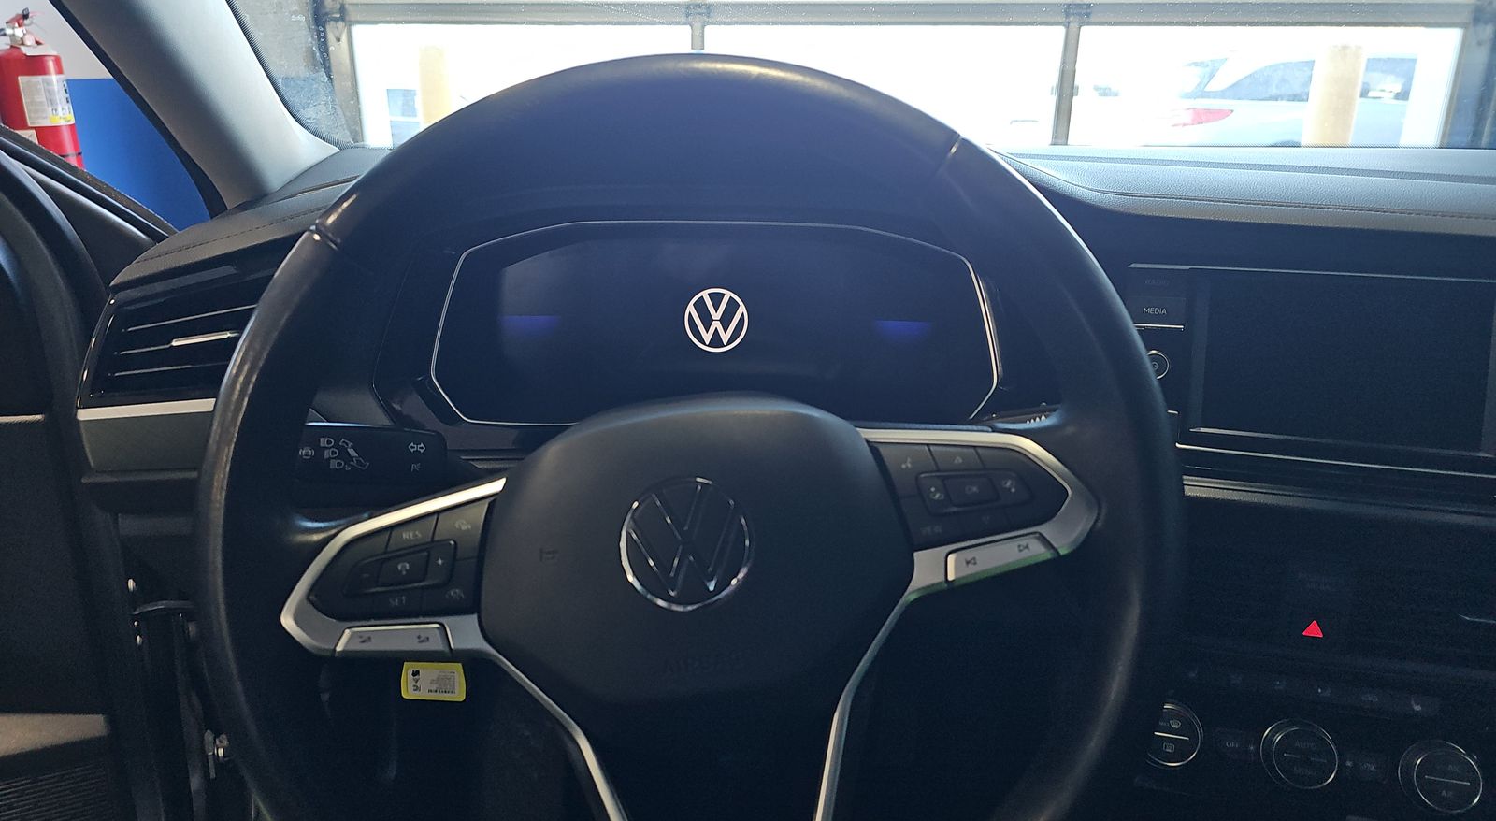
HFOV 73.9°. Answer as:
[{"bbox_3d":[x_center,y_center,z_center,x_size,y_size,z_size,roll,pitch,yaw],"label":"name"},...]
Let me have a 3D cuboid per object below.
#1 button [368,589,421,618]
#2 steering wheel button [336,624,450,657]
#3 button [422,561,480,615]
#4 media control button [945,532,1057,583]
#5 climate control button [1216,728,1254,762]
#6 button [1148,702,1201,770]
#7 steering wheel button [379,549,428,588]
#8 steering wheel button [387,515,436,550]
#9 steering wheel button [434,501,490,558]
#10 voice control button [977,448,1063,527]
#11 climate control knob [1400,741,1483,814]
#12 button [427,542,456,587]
[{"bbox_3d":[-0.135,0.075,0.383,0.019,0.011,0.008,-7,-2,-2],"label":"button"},{"bbox_3d":[-0.136,0.088,0.385,0.044,0.013,0.010,-2,0,0],"label":"steering wheel button"},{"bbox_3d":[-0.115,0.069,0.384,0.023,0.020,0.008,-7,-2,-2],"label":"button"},{"bbox_3d":[0.097,0.056,0.385,0.044,0.012,0.010,-13,0,0],"label":"media control button"},{"bbox_3d":[0.306,0.210,0.626,0.022,0.018,0.006,5,-11,16],"label":"climate control button"},{"bbox_3d":[0.266,0.205,0.628,0.040,0.040,0.016,5,-11,16],"label":"button"},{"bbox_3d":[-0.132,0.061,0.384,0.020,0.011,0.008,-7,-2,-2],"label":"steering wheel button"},{"bbox_3d":[-0.128,0.047,0.383,0.022,0.009,0.006,-14,0,0],"label":"steering wheel button"},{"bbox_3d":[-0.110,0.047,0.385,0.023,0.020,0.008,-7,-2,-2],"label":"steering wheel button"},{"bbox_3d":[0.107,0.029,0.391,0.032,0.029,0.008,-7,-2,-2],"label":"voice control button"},{"bbox_3d":[0.422,0.223,0.605,0.041,0.041,0.016,5,-3,13],"label":"climate control knob"},{"bbox_3d":[-0.117,0.059,0.381,0.014,0.017,0.006,-10,0,0],"label":"button"}]

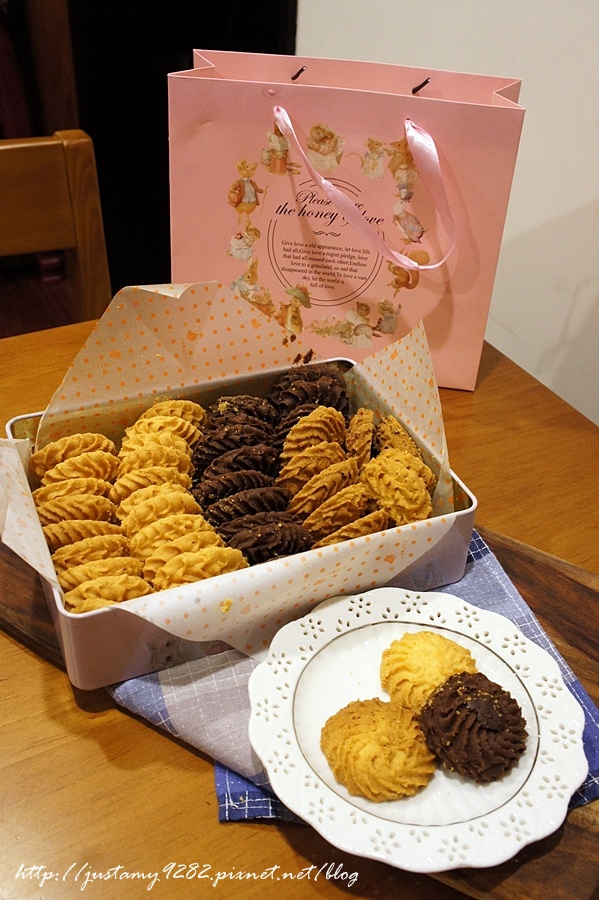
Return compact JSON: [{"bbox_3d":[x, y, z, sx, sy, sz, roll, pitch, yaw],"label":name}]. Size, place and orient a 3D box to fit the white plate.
[{"bbox_3d":[0.065,0.155,0.512,0.188,0.023,0.188,2,37,-1],"label":"white plate"}]

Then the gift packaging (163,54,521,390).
[{"bbox_3d":[0.034,-0.201,0.804,0.284,0.254,0.086,8,37,6],"label":"gift packaging"}]

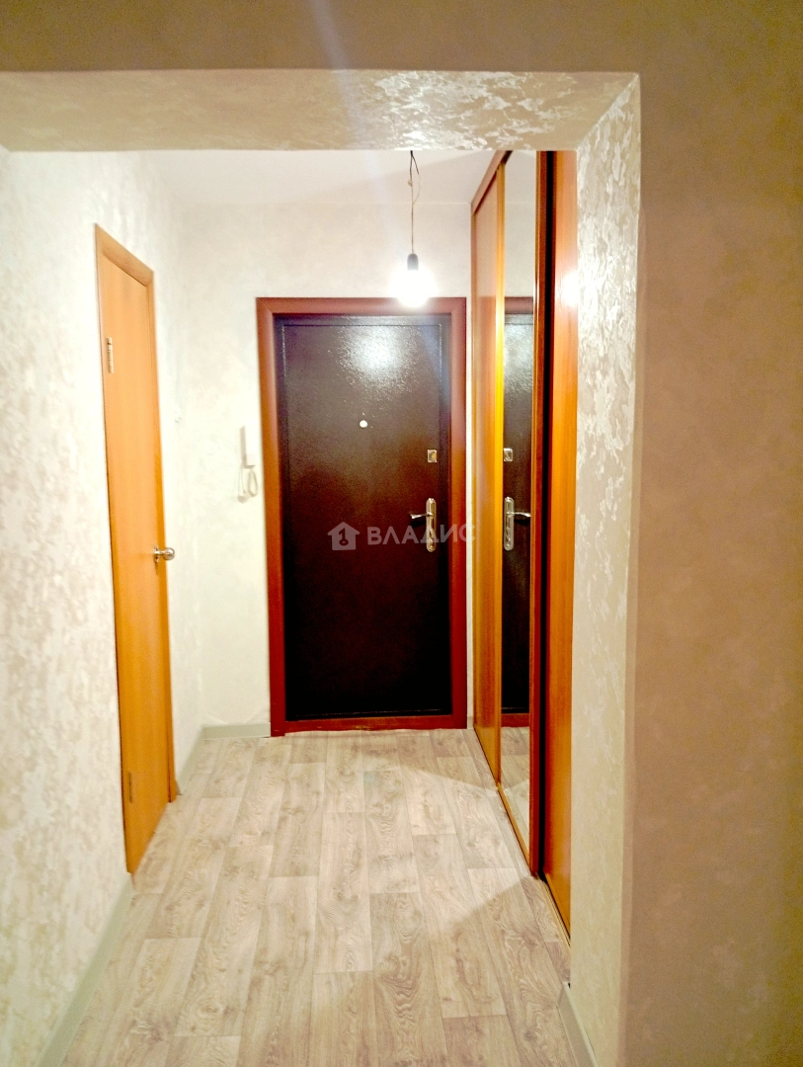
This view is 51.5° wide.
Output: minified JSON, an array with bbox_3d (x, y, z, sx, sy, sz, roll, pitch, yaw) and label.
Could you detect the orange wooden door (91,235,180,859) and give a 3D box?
[{"bbox_3d":[-0.960,0.063,2.978,0.080,2.083,0.707,-1,6,-3],"label":"orange wooden door"}]

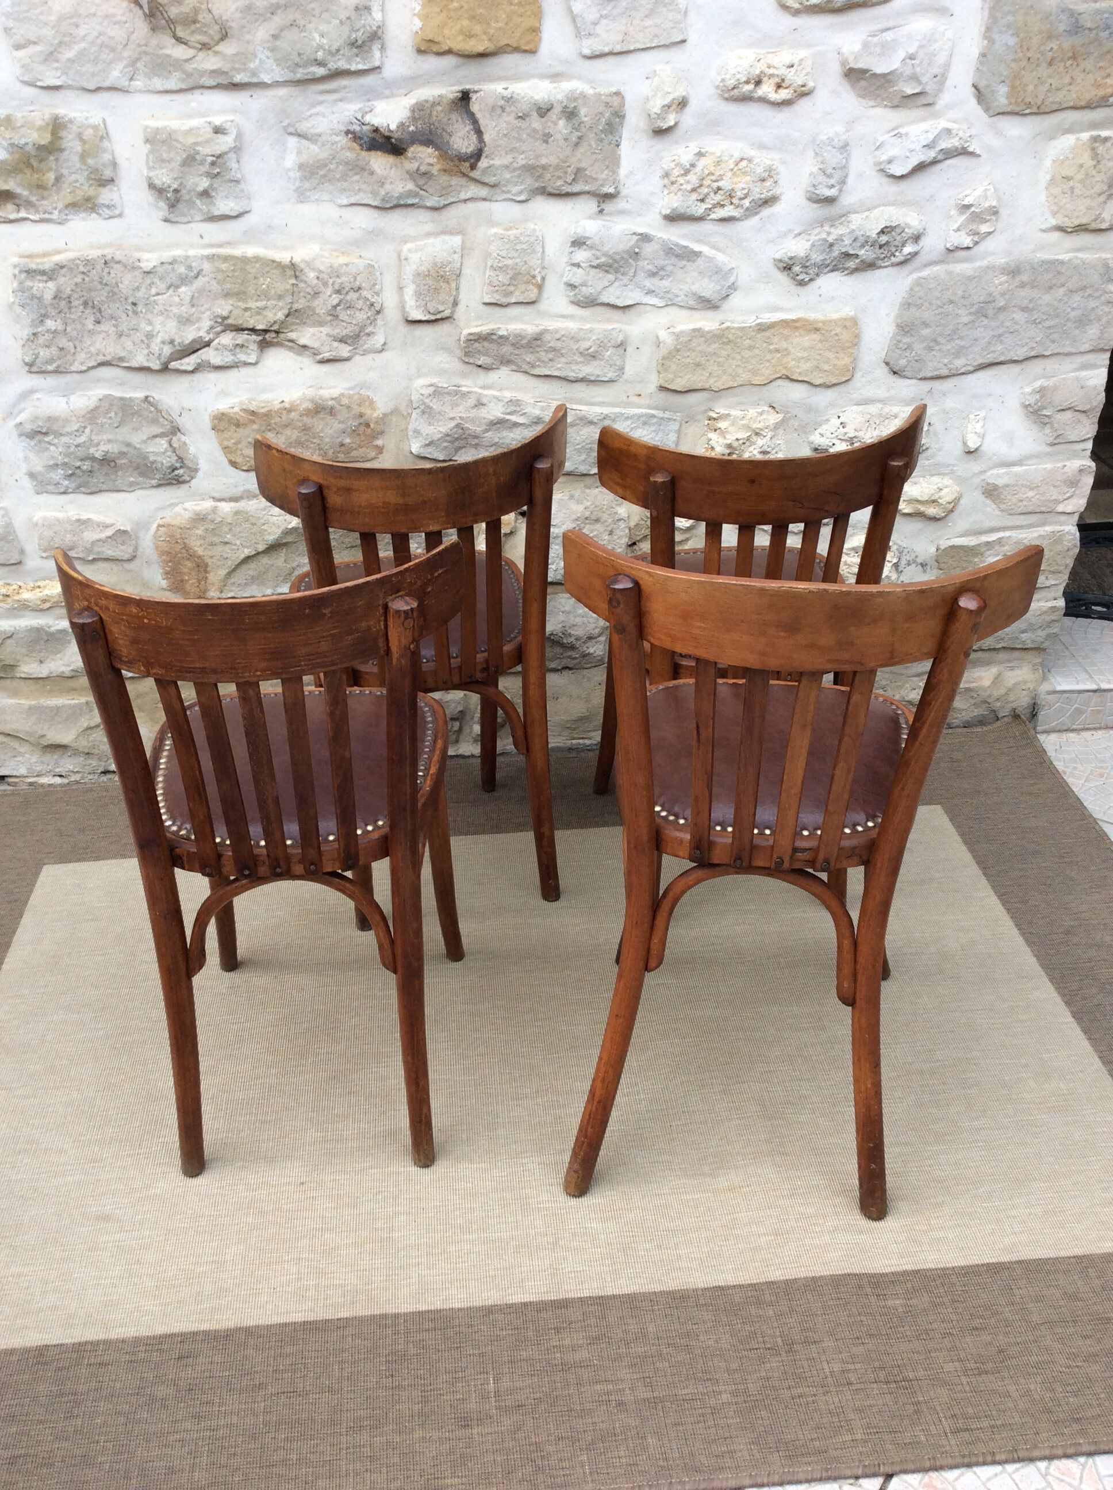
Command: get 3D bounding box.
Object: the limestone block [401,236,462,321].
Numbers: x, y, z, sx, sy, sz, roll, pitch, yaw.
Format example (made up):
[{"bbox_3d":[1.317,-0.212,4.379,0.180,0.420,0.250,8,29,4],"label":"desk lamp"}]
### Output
[{"bbox_3d":[-0.220,-0.824,2.411,0.106,0.141,0.074,-4,28,-5],"label":"limestone block"}]

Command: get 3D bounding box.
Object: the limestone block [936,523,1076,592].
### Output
[{"bbox_3d":[0.858,-0.370,2.655,0.286,0.136,0.100,-4,29,-5],"label":"limestone block"}]

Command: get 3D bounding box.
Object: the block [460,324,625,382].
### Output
[{"bbox_3d":[-0.025,-0.679,2.366,0.283,0.096,0.080,-4,29,-5],"label":"block"}]

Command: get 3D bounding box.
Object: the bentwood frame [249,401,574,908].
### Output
[{"bbox_3d":[-0.240,-0.179,2.350,0.475,0.815,0.500,-9,29,-15],"label":"bentwood frame"}]

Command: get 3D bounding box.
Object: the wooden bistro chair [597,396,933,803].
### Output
[{"bbox_3d":[0.301,-0.174,2.329,0.492,0.812,0.509,-5,27,-8],"label":"wooden bistro chair"}]

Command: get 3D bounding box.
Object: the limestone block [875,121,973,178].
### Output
[{"bbox_3d":[0.603,-0.983,2.266,0.176,0.086,0.060,-4,29,-5],"label":"limestone block"}]

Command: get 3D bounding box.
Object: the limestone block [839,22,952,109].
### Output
[{"bbox_3d":[0.574,-1.182,2.384,0.197,0.125,0.099,-3,27,-5],"label":"limestone block"}]

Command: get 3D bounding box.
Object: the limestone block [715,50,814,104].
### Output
[{"bbox_3d":[0.344,-1.127,2.318,0.169,0.082,0.060,-4,28,-5],"label":"limestone block"}]

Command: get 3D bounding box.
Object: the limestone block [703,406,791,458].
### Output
[{"bbox_3d":[0.339,-0.563,2.475,0.155,0.104,0.080,-4,29,-5],"label":"limestone block"}]

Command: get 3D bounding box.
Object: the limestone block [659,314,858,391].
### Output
[{"bbox_3d":[0.372,-0.742,2.583,0.378,0.131,0.099,-3,27,-5],"label":"limestone block"}]

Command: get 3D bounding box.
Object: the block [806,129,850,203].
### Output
[{"bbox_3d":[0.443,-0.954,2.263,0.072,0.113,0.060,-4,29,-5],"label":"block"}]

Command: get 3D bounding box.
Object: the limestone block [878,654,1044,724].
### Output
[{"bbox_3d":[0.831,-0.144,2.918,0.375,0.170,0.110,-4,28,-5],"label":"limestone block"}]

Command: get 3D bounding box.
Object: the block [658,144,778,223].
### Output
[{"bbox_3d":[0.277,-0.985,2.398,0.210,0.123,0.086,-4,28,-5],"label":"block"}]

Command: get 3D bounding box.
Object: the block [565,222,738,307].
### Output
[{"bbox_3d":[0.166,-0.876,2.493,0.313,0.152,0.099,-3,27,-5],"label":"block"}]

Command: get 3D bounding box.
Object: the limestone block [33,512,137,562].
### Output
[{"bbox_3d":[-0.865,-0.396,2.545,0.185,0.095,0.066,-4,28,-5],"label":"limestone block"}]

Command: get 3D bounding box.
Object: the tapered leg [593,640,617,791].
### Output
[{"bbox_3d":[0.100,-0.088,2.587,0.042,0.438,0.042,-3,34,-9],"label":"tapered leg"}]

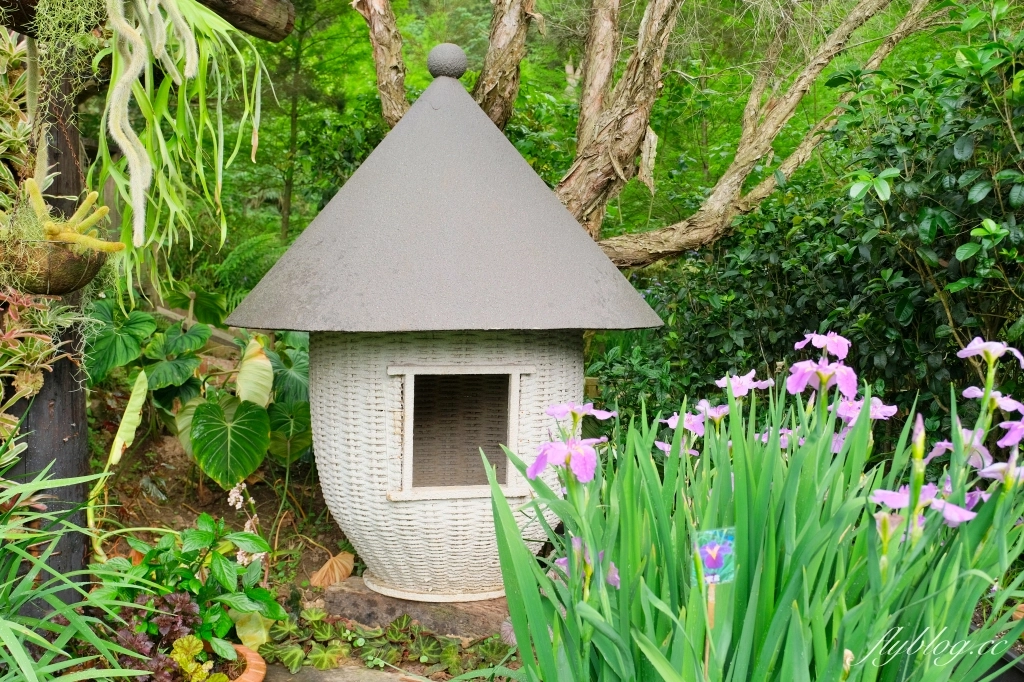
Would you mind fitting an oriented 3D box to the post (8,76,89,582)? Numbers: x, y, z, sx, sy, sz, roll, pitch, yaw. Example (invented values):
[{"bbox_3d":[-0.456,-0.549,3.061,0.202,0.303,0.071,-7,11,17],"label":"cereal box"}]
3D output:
[{"bbox_3d":[-0.967,-0.022,1.950,0.165,1.185,0.165,0,2,0],"label":"post"}]

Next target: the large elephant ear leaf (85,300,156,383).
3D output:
[{"bbox_3d":[-1.085,0.001,2.602,0.205,0.220,0.110,0,2,-5],"label":"large elephant ear leaf"}]

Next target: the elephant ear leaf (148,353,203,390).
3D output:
[{"bbox_3d":[-0.973,0.088,2.705,0.165,0.110,0.120,0,2,-5],"label":"elephant ear leaf"}]

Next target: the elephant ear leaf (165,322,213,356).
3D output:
[{"bbox_3d":[-0.966,-0.002,2.802,0.150,0.105,0.110,0,2,-5],"label":"elephant ear leaf"}]

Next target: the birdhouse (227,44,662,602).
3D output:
[{"bbox_3d":[-0.151,-0.065,2.199,0.990,1.247,0.990,0,2,-9],"label":"birdhouse"}]

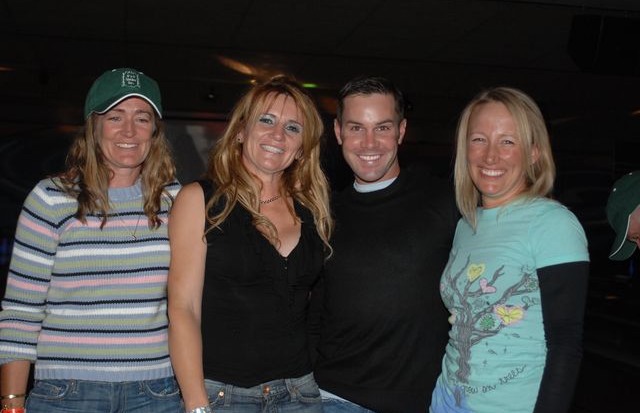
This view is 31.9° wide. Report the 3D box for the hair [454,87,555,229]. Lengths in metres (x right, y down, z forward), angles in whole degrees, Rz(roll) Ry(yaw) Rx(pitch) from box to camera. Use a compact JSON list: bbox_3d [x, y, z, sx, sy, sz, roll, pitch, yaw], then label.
[{"bbox_3d":[0.397,-0.107,2.410,0.200,0.295,0.220,3,3,26],"label":"hair"}]

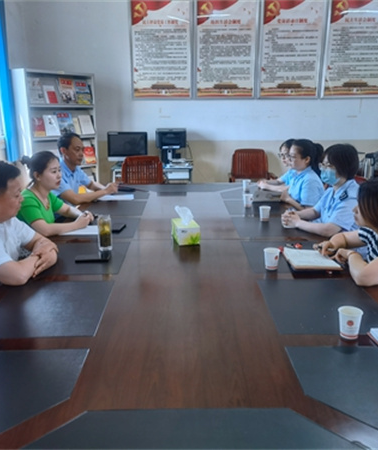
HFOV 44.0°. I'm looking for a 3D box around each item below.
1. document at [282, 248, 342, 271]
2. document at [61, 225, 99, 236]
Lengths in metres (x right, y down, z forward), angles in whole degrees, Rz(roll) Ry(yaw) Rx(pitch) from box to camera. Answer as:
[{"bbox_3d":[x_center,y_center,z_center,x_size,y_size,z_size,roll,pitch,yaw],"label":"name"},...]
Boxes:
[{"bbox_3d":[0.571,0.165,2.232,0.215,0.018,0.290,0,14,0],"label":"document"},{"bbox_3d":[-0.629,0.029,2.821,0.280,0.010,0.220,0,14,0],"label":"document"}]

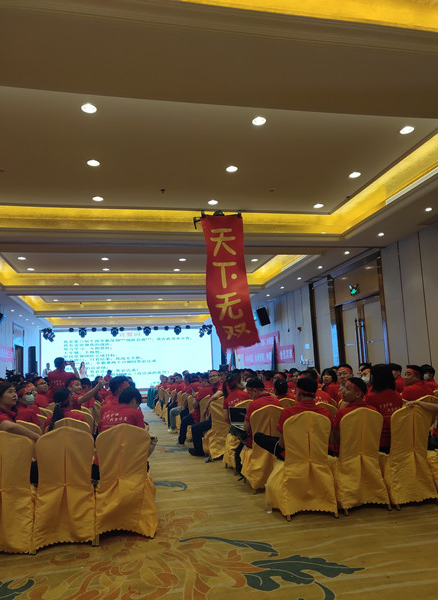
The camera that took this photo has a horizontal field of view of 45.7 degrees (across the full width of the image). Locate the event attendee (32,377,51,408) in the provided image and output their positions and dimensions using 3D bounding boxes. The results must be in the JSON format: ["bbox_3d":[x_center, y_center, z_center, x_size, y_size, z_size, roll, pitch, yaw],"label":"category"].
[{"bbox_3d":[-2.412,1.738,7.085,0.550,1.340,0.750,-5,-9,18],"label":"event attendee"}]

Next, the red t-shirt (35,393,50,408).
[{"bbox_3d":[-2.397,1.590,7.008,0.470,0.670,0.320,-5,-9,18],"label":"red t-shirt"}]

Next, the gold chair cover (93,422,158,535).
[{"bbox_3d":[-0.784,1.500,4.416,0.470,0.930,0.580,-1,-8,-7],"label":"gold chair cover"}]

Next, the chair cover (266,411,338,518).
[{"bbox_3d":[0.772,1.517,4.919,0.470,0.930,0.580,0,-8,-12],"label":"chair cover"}]

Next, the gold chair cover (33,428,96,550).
[{"bbox_3d":[-1.270,1.501,4.307,0.470,0.930,0.580,0,-9,-15],"label":"gold chair cover"}]

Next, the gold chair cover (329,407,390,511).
[{"bbox_3d":[1.307,1.519,5.059,0.470,0.930,0.580,0,-8,-12],"label":"gold chair cover"}]

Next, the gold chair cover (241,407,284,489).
[{"bbox_3d":[0.559,1.706,6.162,0.470,0.930,0.580,0,-9,-14],"label":"gold chair cover"}]

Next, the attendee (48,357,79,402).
[{"bbox_3d":[-2.490,1.732,8.205,0.550,1.680,0.450,-1,-8,-9],"label":"attendee"}]

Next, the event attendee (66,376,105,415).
[{"bbox_3d":[-1.617,1.607,6.339,0.620,1.330,0.800,-4,-8,13],"label":"event attendee"}]

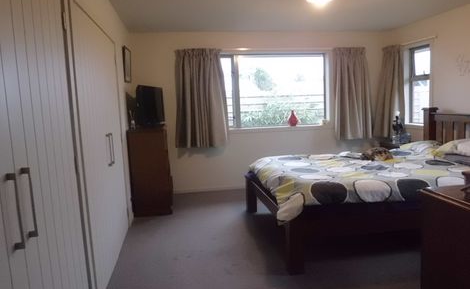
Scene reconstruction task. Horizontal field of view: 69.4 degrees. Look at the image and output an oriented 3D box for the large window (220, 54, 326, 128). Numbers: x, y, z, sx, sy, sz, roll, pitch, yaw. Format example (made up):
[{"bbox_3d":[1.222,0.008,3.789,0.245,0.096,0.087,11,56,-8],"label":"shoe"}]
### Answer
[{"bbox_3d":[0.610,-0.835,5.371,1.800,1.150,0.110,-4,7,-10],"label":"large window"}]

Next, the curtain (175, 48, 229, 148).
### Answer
[{"bbox_3d":[-0.500,-0.672,4.966,0.740,1.420,0.160,-4,7,-10],"label":"curtain"}]

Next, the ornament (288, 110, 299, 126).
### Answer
[{"bbox_3d":[0.929,-0.406,5.403,0.145,0.260,0.120,-4,7,-10],"label":"ornament"}]

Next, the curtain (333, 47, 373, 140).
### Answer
[{"bbox_3d":[1.887,-0.800,5.388,0.650,1.430,0.150,-4,7,-10],"label":"curtain"}]

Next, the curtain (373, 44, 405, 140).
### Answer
[{"bbox_3d":[2.370,-0.800,5.209,0.150,1.410,0.530,-4,7,-10],"label":"curtain"}]

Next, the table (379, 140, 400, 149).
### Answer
[{"bbox_3d":[2.400,0.314,4.844,0.420,0.650,0.480,-4,7,-10],"label":"table"}]

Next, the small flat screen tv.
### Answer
[{"bbox_3d":[-1.093,-0.497,4.410,0.100,0.510,0.630,-1,7,13],"label":"small flat screen tv"}]

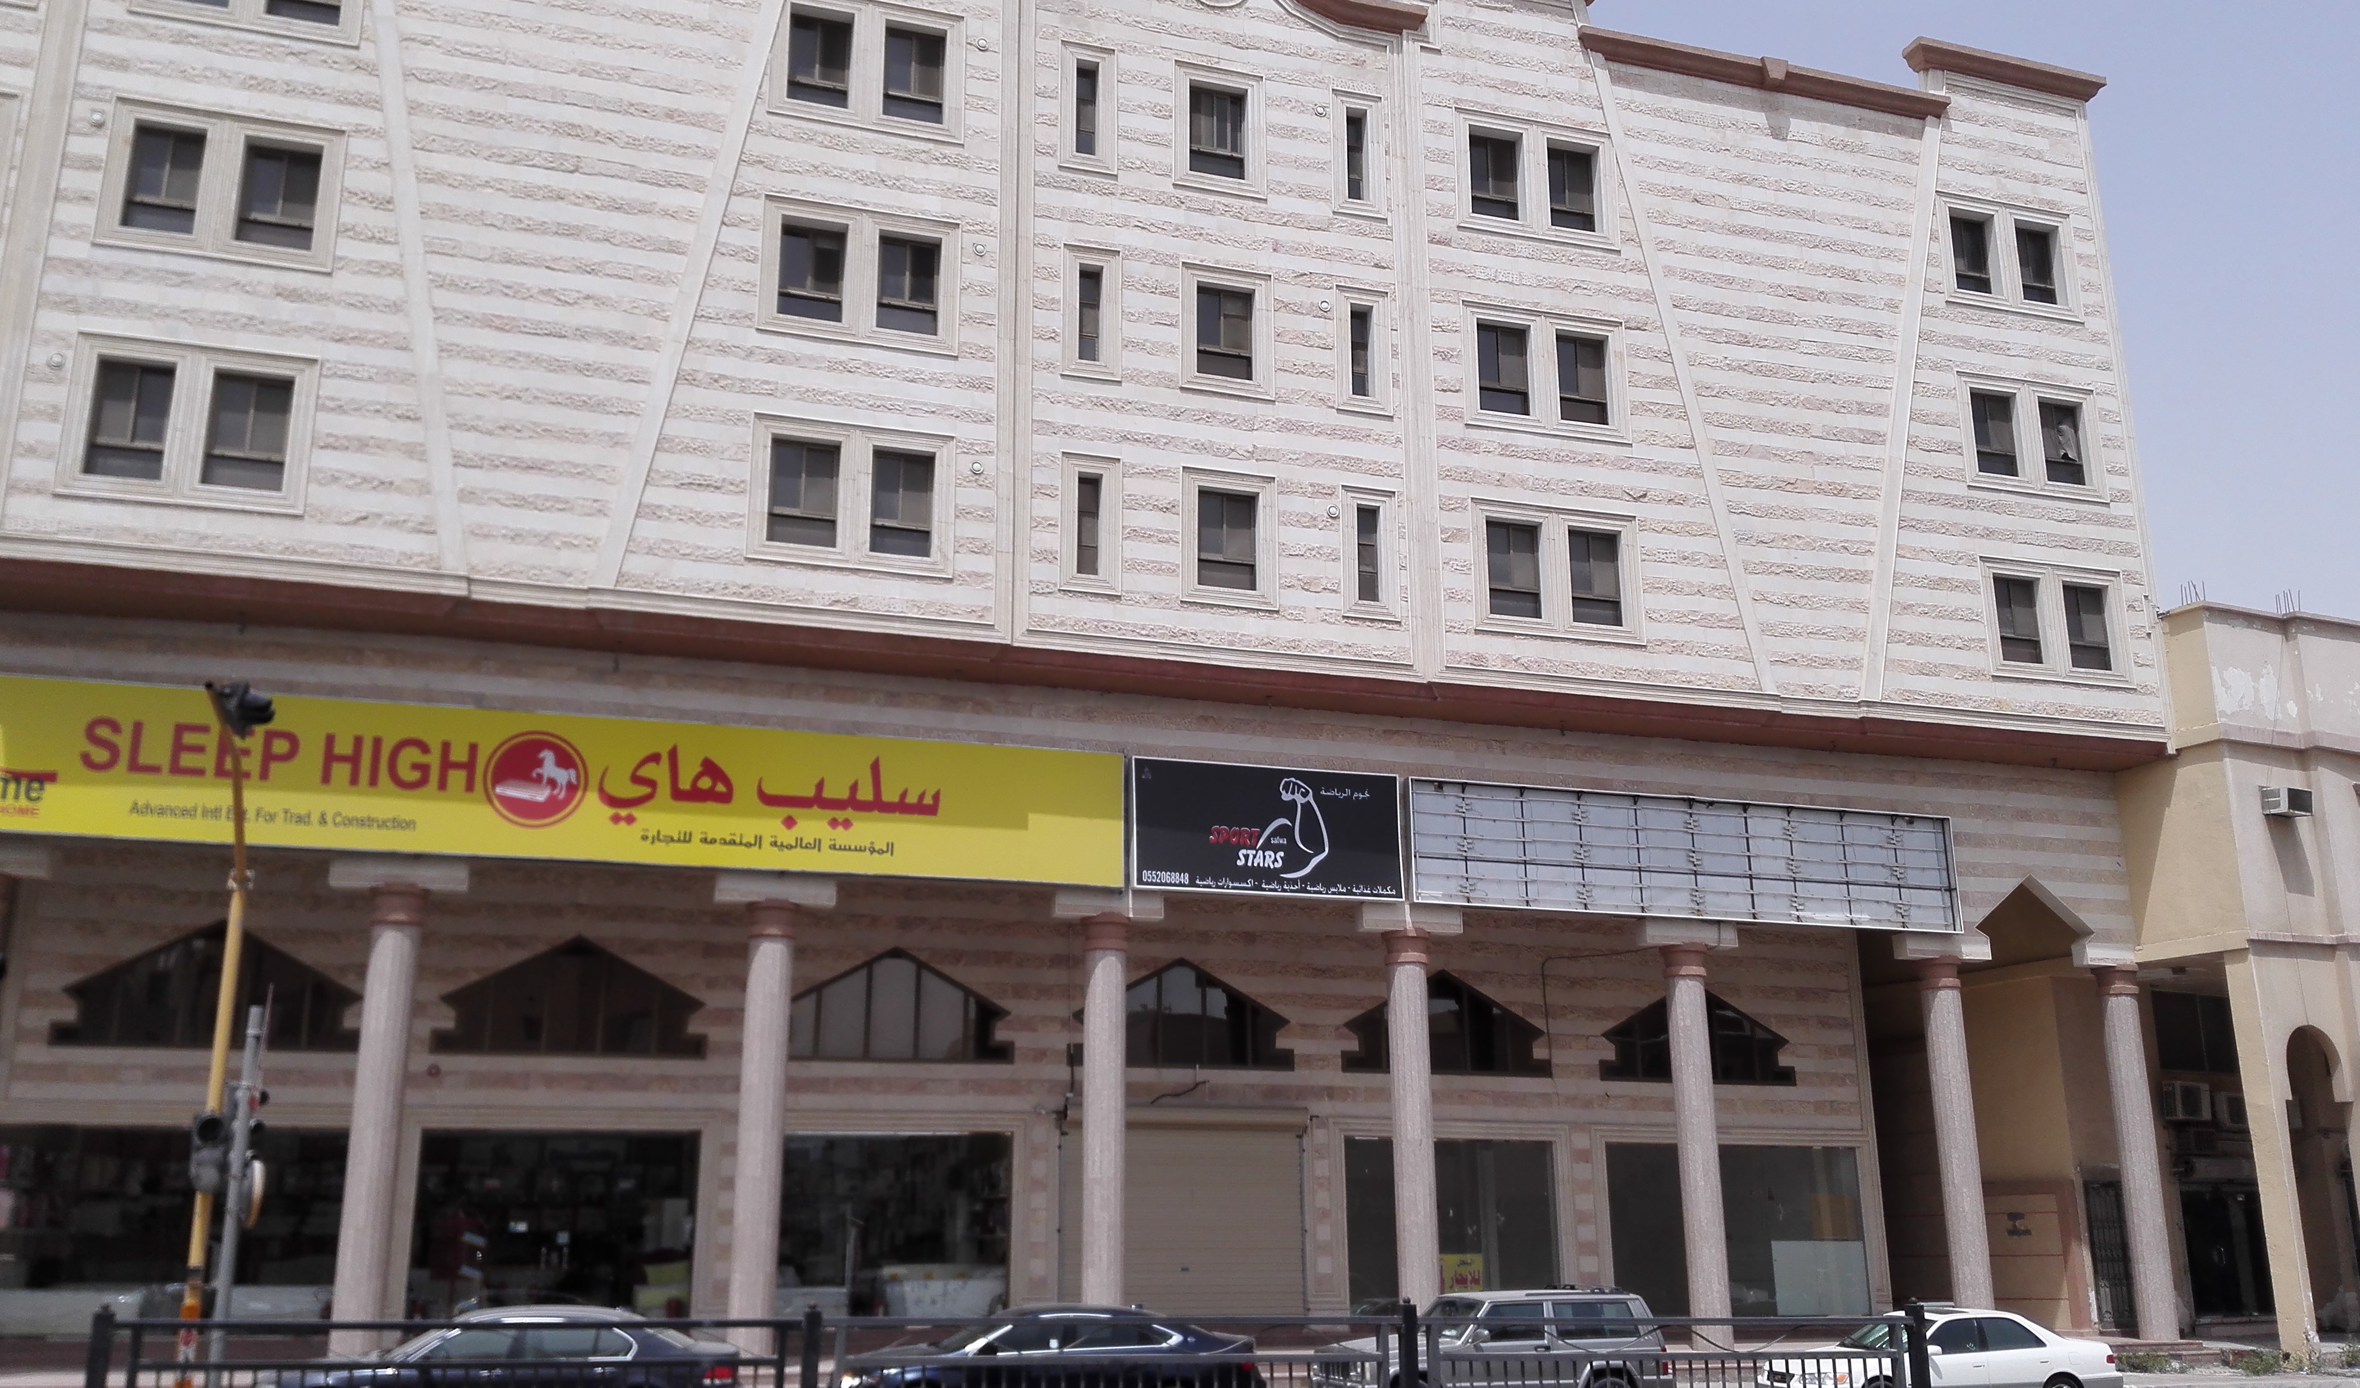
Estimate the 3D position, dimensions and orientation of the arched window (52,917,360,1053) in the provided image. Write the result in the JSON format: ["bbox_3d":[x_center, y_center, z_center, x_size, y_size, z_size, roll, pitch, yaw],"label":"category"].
[{"bbox_3d":[-14.101,4.254,26.582,3.924,1.791,0.200,5,-16,-16],"label":"arched window"}]

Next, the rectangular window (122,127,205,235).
[{"bbox_3d":[-13.211,-6.691,23.868,0.857,1.508,0.180,5,-16,-16],"label":"rectangular window"}]

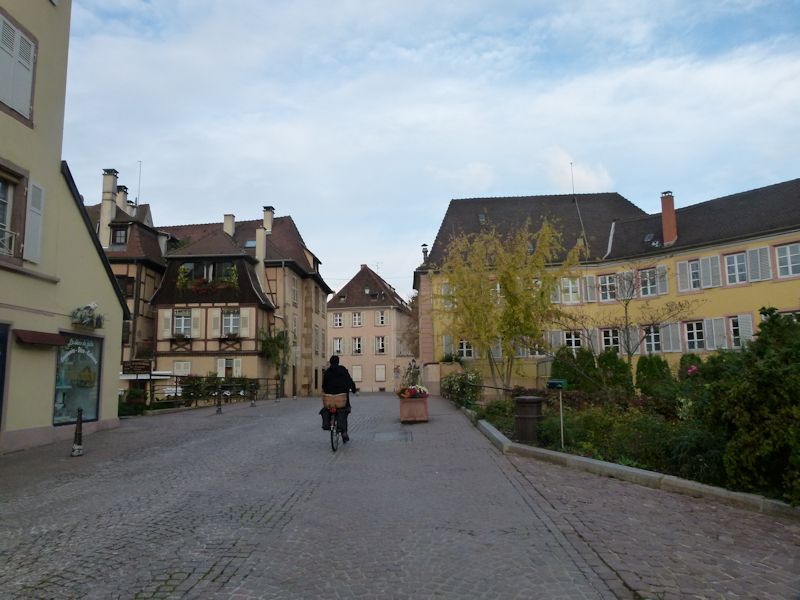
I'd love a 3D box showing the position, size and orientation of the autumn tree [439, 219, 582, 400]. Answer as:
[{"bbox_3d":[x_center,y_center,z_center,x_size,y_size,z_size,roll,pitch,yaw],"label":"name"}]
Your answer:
[{"bbox_3d":[4.877,0.508,25.500,5.800,7.600,5.400,-2,-8,11],"label":"autumn tree"}]

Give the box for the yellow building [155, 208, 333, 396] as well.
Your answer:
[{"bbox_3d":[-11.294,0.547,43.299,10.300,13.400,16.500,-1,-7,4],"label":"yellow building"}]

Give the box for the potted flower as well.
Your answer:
[{"bbox_3d":[0.470,3.217,17.835,0.900,1.120,0.900,-1,-7,2],"label":"potted flower"}]

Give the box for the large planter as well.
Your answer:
[{"bbox_3d":[0.427,3.179,17.071,0.790,0.740,0.790,-1,-8,2],"label":"large planter"}]

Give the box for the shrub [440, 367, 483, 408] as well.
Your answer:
[{"bbox_3d":[2.750,3.940,25.905,1.850,1.650,1.700,-1,-7,0],"label":"shrub"}]

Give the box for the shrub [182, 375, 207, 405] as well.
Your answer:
[{"bbox_3d":[-7.825,3.427,22.000,0.900,1.100,0.800,2,-8,-20],"label":"shrub"}]

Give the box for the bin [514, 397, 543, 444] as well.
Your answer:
[{"bbox_3d":[2.489,2.265,10.997,0.550,0.880,0.550,-1,-7,0],"label":"bin"}]

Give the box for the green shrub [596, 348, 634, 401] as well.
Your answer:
[{"bbox_3d":[9.511,3.288,25.500,1.600,2.300,1.600,-4,-8,20],"label":"green shrub"}]

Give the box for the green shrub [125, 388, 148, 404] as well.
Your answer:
[{"bbox_3d":[-10.071,3.674,22.000,0.800,0.620,0.750,3,-8,-25],"label":"green shrub"}]

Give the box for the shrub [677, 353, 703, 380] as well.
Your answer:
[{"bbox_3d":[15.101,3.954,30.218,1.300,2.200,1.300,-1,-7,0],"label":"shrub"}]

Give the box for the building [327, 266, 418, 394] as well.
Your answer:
[{"bbox_3d":[-2.961,3.091,61.611,7.200,13.000,10.500,-1,-7,6],"label":"building"}]

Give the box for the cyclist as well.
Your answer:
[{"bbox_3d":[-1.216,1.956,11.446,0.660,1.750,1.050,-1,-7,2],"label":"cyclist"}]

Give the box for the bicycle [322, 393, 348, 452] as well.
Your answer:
[{"bbox_3d":[-1.227,2.400,11.451,0.580,1.070,1.750,-1,-8,1],"label":"bicycle"}]

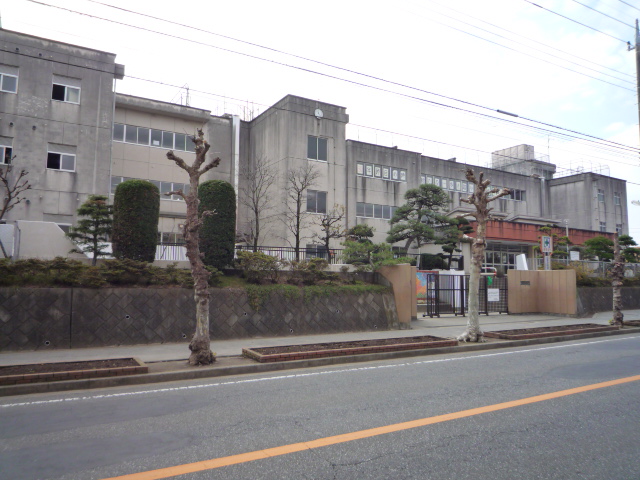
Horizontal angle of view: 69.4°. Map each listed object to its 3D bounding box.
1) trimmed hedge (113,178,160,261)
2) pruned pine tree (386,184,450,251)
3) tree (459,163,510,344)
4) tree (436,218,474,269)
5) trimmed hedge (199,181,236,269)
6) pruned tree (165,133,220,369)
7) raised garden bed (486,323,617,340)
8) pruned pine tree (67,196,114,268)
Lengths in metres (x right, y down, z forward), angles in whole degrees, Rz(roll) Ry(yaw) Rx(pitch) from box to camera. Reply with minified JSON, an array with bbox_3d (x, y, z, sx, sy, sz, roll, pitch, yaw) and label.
[{"bbox_3d":[-5.020,-0.458,12.590,1.270,2.361,1.270,4,-5,-30],"label":"trimmed hedge"},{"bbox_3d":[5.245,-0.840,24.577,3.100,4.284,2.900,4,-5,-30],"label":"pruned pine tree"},{"bbox_3d":[4.779,0.408,13.546,1.450,5.095,1.350,4,-5,-30],"label":"tree"},{"bbox_3d":[7.617,0.190,25.920,2.000,3.043,1.950,4,-5,-30],"label":"tree"},{"bbox_3d":[-3.033,-0.438,13.657,1.150,2.674,1.150,4,-5,-30],"label":"trimmed hedge"},{"bbox_3d":[-2.480,0.091,9.121,1.050,4.678,0.950,4,-5,-30],"label":"pruned tree"},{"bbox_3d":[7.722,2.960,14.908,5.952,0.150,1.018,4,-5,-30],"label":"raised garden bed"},{"bbox_3d":[-5.954,-0.225,11.909,1.200,1.923,1.150,4,-5,-30],"label":"pruned pine tree"}]

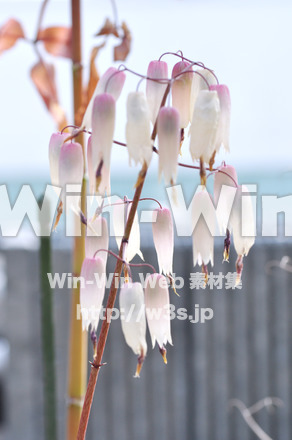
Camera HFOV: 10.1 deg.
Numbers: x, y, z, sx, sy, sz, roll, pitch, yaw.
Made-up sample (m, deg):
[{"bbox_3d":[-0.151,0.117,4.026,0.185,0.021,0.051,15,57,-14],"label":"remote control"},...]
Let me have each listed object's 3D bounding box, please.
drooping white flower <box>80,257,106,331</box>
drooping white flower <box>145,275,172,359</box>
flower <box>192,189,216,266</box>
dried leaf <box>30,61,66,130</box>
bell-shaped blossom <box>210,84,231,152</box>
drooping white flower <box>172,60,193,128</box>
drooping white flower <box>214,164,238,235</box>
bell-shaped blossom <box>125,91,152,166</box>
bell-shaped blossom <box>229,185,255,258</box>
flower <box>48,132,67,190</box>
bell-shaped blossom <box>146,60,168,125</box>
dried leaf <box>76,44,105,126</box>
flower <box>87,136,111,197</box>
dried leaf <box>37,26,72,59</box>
[{"bbox_3d":[-0.030,0.043,0.940,0.014,0.042,0.013,0,2,0],"label":"drooping white flower"},{"bbox_3d":[0.006,0.045,0.790,0.012,0.039,0.012,-4,2,0],"label":"drooping white flower"},{"bbox_3d":[0.034,0.005,0.955,0.013,0.043,0.013,0,2,0],"label":"flower"},{"bbox_3d":[-0.055,-0.070,0.930,0.013,0.040,0.010,-14,2,0],"label":"dried leaf"},{"bbox_3d":[0.036,-0.049,0.800,0.010,0.033,0.010,-2,2,0],"label":"bell-shaped blossom"},{"bbox_3d":[0.018,-0.061,0.810,0.011,0.033,0.011,0,2,0],"label":"drooping white flower"},{"bbox_3d":[0.039,-0.010,0.810,0.011,0.034,0.011,1,2,0],"label":"drooping white flower"},{"bbox_3d":[-0.004,-0.043,0.785,0.012,0.036,0.012,-3,2,0],"label":"bell-shaped blossom"},{"bbox_3d":[0.056,0.001,0.950,0.014,0.042,0.013,-5,2,0],"label":"bell-shaped blossom"},{"bbox_3d":[-0.043,-0.028,0.820,0.011,0.031,0.011,4,2,0],"label":"flower"},{"bbox_3d":[0.005,-0.063,0.815,0.010,0.032,0.010,2,2,0],"label":"bell-shaped blossom"},{"bbox_3d":[-0.030,-0.074,0.890,0.009,0.044,0.008,13,2,0],"label":"dried leaf"},{"bbox_3d":[-0.028,-0.030,0.975,0.014,0.039,0.013,-2,2,0],"label":"flower"},{"bbox_3d":[-0.051,-0.100,0.930,0.021,0.018,0.010,0,2,0],"label":"dried leaf"}]

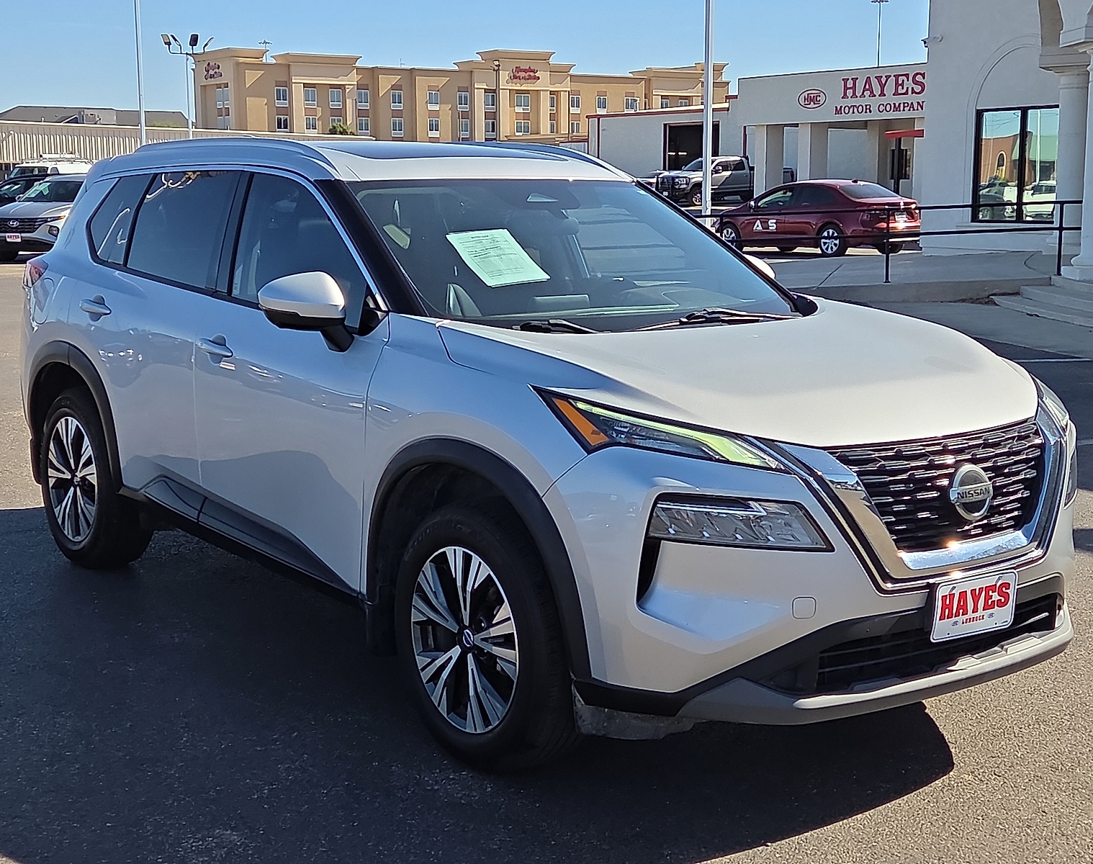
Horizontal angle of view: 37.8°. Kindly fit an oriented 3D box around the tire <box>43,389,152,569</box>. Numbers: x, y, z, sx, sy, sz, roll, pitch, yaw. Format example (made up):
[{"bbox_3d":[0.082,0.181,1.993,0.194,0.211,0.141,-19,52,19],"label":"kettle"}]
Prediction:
[{"bbox_3d":[-1.774,0.171,6.324,0.240,0.735,0.735,-6,11,-37],"label":"tire"}]

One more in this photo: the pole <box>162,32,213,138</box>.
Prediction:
[{"bbox_3d":[-13.050,-11.083,58.526,1.850,6.900,1.200,0,9,0],"label":"pole"}]

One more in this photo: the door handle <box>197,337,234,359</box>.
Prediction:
[{"bbox_3d":[-1.063,-0.266,5.139,0.055,0.045,0.250,-6,11,-37],"label":"door handle"}]

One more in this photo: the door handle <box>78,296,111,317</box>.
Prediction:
[{"bbox_3d":[-1.669,-0.462,5.914,0.055,0.045,0.260,-6,11,-37],"label":"door handle"}]

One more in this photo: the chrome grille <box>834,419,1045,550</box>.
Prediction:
[{"bbox_3d":[1.027,0.153,3.948,0.840,0.310,0.150,-6,11,-37],"label":"chrome grille"}]

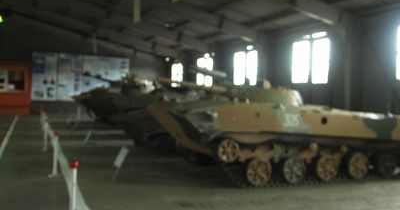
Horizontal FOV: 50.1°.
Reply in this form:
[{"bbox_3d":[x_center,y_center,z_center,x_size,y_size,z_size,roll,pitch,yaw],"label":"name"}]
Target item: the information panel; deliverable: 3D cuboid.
[{"bbox_3d":[-8.986,-2.017,32.766,7.220,3.480,0.120,1,1,-22],"label":"information panel"}]

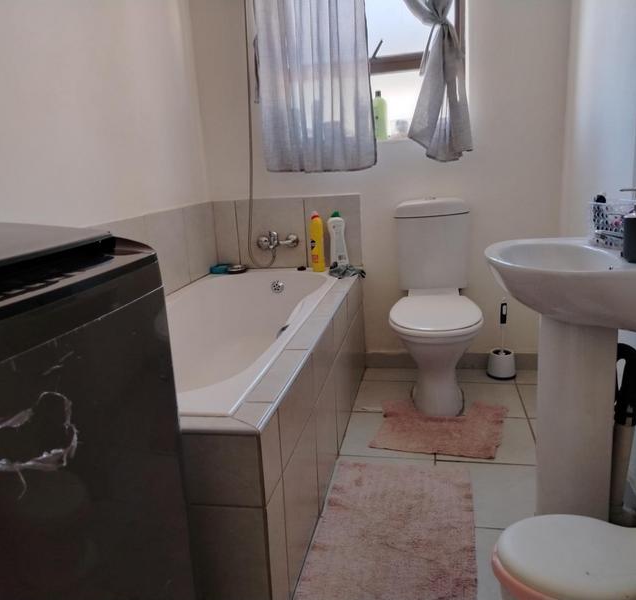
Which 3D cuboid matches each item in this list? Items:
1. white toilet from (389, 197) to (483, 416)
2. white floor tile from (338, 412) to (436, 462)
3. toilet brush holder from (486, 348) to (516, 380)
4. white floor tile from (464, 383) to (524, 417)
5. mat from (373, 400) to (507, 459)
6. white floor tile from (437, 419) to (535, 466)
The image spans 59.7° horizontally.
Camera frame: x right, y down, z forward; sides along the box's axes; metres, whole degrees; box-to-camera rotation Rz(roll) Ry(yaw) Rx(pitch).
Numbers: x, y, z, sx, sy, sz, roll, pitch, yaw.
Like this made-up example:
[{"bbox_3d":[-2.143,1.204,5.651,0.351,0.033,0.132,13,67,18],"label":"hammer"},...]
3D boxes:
[{"bbox_3d":[0.500,0.008,2.358,0.375,0.856,0.685,0,13,12],"label":"white toilet"},{"bbox_3d":[0.277,0.519,2.133,0.342,0.010,0.365,0,13,12],"label":"white floor tile"},{"bbox_3d":[0.871,0.303,2.634,0.138,0.116,0.138,0,13,12],"label":"toilet brush holder"},{"bbox_3d":[0.693,0.432,2.403,0.358,0.010,0.358,0,13,12],"label":"white floor tile"},{"bbox_3d":[0.477,0.485,2.161,0.515,0.020,0.420,1,14,17],"label":"mat"},{"bbox_3d":[0.620,0.516,2.061,0.358,0.010,0.362,0,13,12],"label":"white floor tile"}]

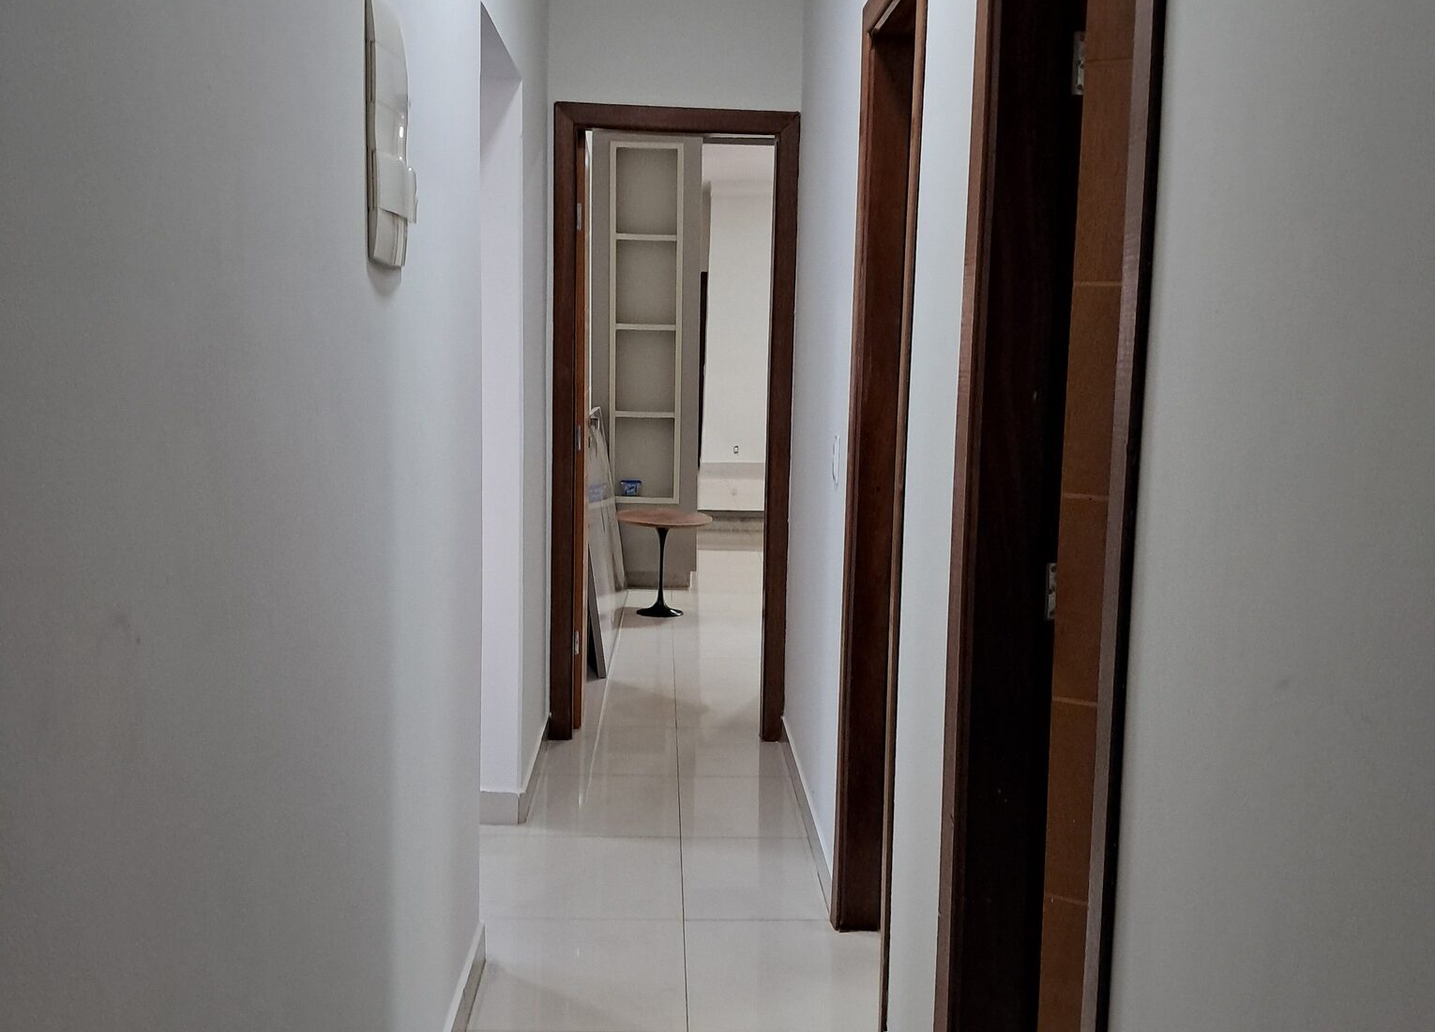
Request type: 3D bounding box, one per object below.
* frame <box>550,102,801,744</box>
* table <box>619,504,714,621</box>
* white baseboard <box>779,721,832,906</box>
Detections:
[{"bbox_3d":[-0.160,-0.300,5.257,0.832,2.195,0.155,1,7,-2],"label":"frame"},{"bbox_3d":[-0.276,0.256,7.712,0.500,0.500,0.500,1,7,-2],"label":"table"},{"bbox_3d":[0.264,0.853,4.507,0.015,0.105,1.620,1,7,-2],"label":"white baseboard"}]

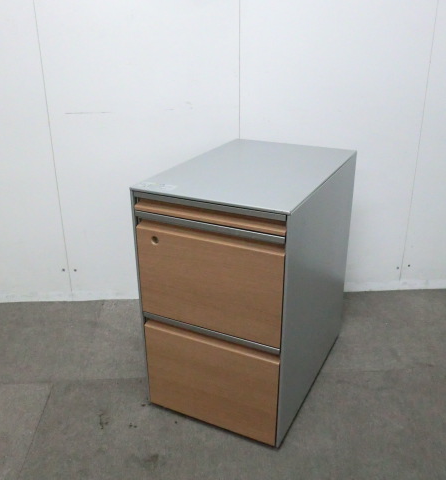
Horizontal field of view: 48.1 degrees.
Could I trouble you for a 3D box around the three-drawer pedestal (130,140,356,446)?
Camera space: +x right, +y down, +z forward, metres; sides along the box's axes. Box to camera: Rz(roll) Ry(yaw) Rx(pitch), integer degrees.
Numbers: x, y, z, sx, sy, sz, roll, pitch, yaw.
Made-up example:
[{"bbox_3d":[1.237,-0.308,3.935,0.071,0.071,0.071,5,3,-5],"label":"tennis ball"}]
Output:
[{"bbox_3d":[0.092,0.104,1.446,0.393,0.642,0.570,11,26,25],"label":"three-drawer pedestal"}]

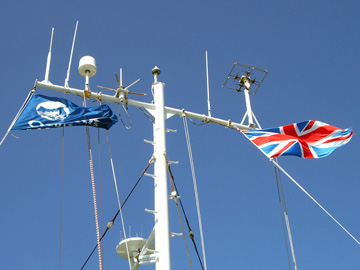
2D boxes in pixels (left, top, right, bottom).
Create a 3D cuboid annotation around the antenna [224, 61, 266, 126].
[{"bbox_3d":[1.165,-0.566,9.792,0.600,1.080,0.600,11,-38,-17],"label":"antenna"}]

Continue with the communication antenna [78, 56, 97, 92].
[{"bbox_3d":[-1.412,-0.874,8.841,0.275,0.620,0.275,11,-38,-17],"label":"communication antenna"}]

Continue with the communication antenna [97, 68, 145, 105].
[{"bbox_3d":[-0.905,-0.777,9.002,0.760,0.680,0.740,11,-38,-17],"label":"communication antenna"}]

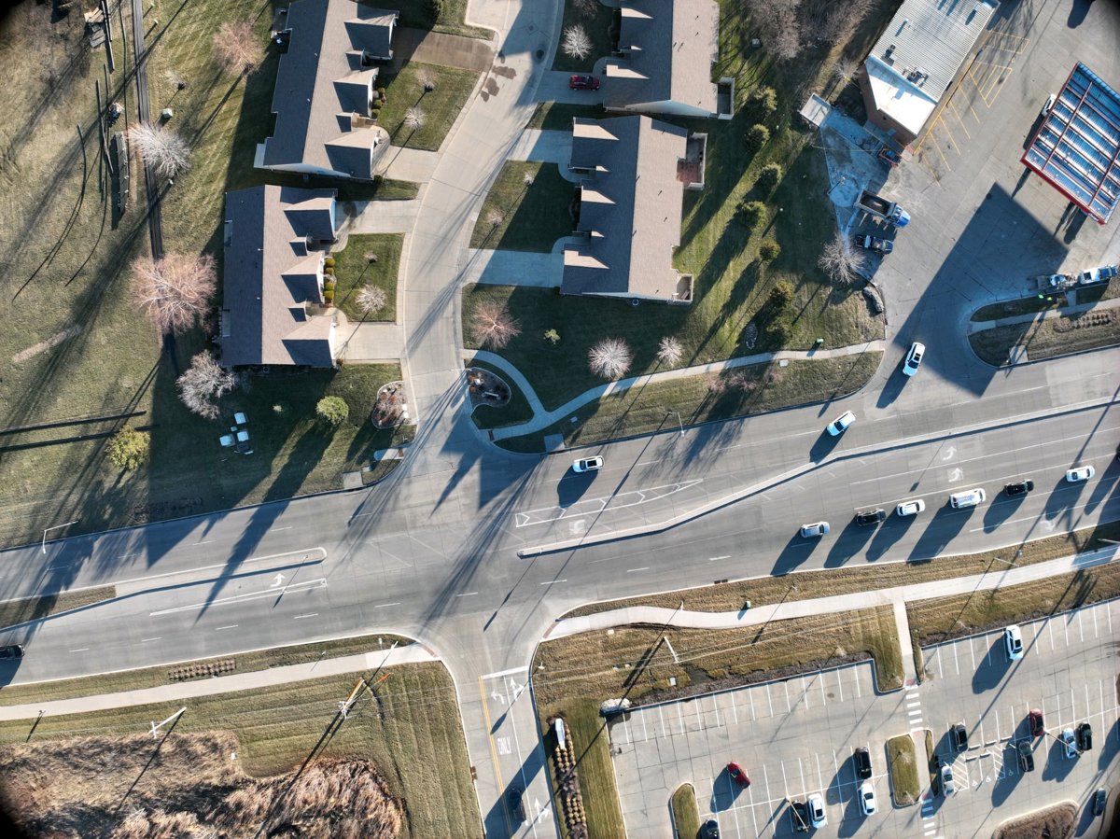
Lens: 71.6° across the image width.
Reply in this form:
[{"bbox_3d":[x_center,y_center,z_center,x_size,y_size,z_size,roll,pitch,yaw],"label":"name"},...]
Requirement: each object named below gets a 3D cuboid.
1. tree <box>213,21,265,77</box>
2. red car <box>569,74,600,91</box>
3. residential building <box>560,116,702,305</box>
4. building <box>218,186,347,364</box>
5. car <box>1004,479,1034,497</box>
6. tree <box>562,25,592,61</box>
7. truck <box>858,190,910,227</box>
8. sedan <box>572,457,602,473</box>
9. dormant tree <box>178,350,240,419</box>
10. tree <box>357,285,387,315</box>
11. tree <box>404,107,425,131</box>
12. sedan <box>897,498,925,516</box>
[{"bbox_3d":[-44.790,-51.890,109.250,6.900,8.500,6.900,0,90,0],"label":"tree"},{"bbox_3d":[3.597,-49.070,112.894,4.500,1.650,1.850,2,90,0],"label":"red car"},{"bbox_3d":[10.138,-31.549,116.486,18.000,6.400,26.200,5,90,-1],"label":"residential building"},{"bbox_3d":[-39.670,-20.030,110.350,16.700,6.300,25.600,1,90,0],"label":"building"},{"bbox_3d":[66.650,9.960,112.660,4.700,1.680,1.880,-13,90,0],"label":"car"},{"bbox_3d":[2.571,-56.292,116.692,4.400,6.000,4.700,0,90,-1],"label":"tree"},{"bbox_3d":[49.200,-31.970,118.539,8.400,3.000,2.500,22,90,0],"label":"truck"},{"bbox_3d":[4.382,6.880,118.719,4.600,1.600,1.850,-10,90,-1],"label":"sedan"},{"bbox_3d":[-49.110,-4.730,109.350,8.200,8.300,9.200,0,90,0],"label":"dormant tree"},{"bbox_3d":[-28.134,-17.866,116.700,4.200,5.200,4.300,0,90,-1],"label":"tree"},{"bbox_3d":[-20.968,-43.075,111.431,2.800,4.500,2.800,0,90,0],"label":"tree"},{"bbox_3d":[51.050,12.880,112.770,4.650,1.470,1.830,-13,90,0],"label":"sedan"}]

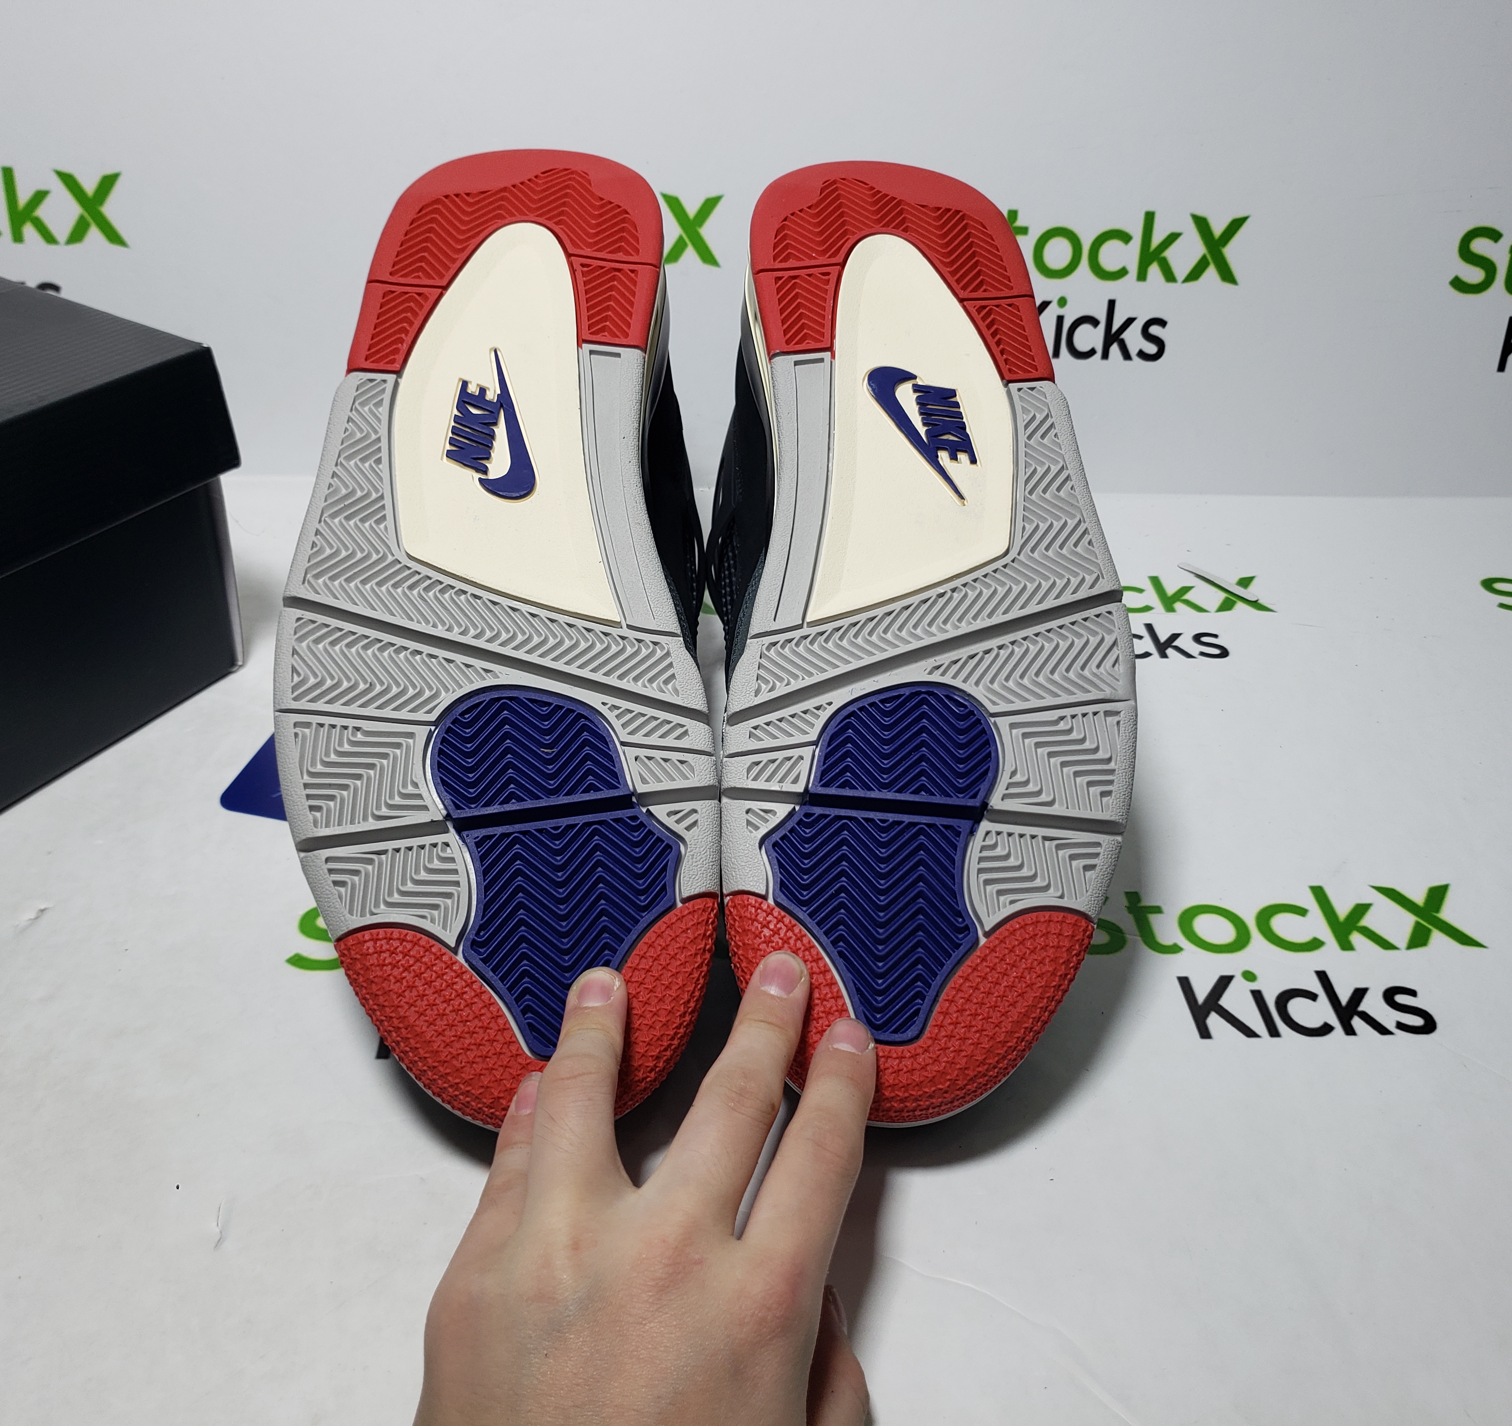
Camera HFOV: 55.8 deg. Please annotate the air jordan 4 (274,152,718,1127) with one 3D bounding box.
[{"bbox_3d":[-0.073,-0.010,0.463,0.117,0.145,0.306,-5,67,-2],"label":"air jordan 4"}]

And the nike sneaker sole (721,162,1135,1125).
[{"bbox_3d":[0.050,-0.011,0.476,0.117,0.145,0.306,2,67,1],"label":"nike sneaker sole"}]

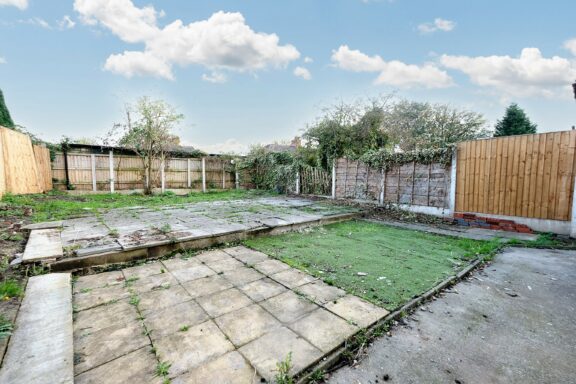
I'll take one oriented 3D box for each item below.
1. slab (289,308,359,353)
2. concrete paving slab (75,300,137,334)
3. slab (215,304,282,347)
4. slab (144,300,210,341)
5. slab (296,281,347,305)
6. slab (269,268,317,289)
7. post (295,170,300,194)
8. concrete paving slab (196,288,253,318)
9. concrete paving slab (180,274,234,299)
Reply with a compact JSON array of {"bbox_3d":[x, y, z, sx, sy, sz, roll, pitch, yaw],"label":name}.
[{"bbox_3d":[0.281,1.139,1.995,0.448,0.045,0.448,-2,4,-40],"label":"slab"},{"bbox_3d":[-1.594,1.105,2.126,0.443,0.042,0.443,-2,5,-40],"label":"concrete paving slab"},{"bbox_3d":[-0.339,1.132,2.047,0.443,0.042,0.443,-2,5,-40],"label":"slab"},{"bbox_3d":[-0.983,1.117,2.104,0.443,0.042,0.443,-2,5,-40],"label":"slab"},{"bbox_3d":[0.330,1.109,2.605,0.443,0.042,0.443,-2,5,-40],"label":"slab"},{"bbox_3d":[0.047,1.083,2.952,0.443,0.042,0.443,-2,5,-40],"label":"slab"},{"bbox_3d":[0.430,-0.490,10.450,0.100,1.220,0.100,-3,5,-39],"label":"post"},{"bbox_3d":[-0.591,1.041,2.241,0.404,0.045,0.404,-2,4,-39],"label":"concrete paving slab"},{"bbox_3d":[-0.911,1.081,2.721,0.443,0.042,0.443,-2,5,-40],"label":"concrete paving slab"}]

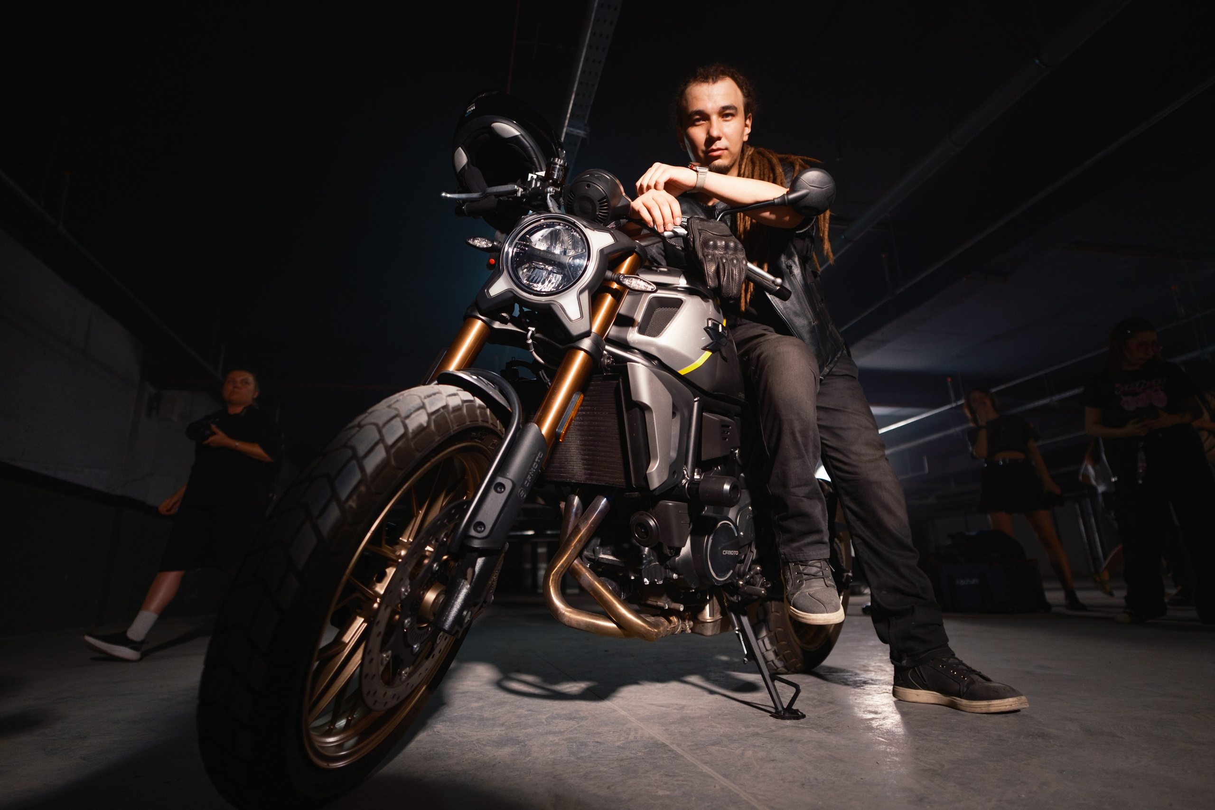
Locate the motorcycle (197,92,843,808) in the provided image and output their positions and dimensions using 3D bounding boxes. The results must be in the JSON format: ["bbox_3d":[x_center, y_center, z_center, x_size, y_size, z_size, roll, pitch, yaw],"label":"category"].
[{"bbox_3d":[0.206,0.031,1.544,0.802,1.389,2.056,-10,-17,40],"label":"motorcycle"}]

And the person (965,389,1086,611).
[{"bbox_3d":[3.056,0.662,4.529,0.580,1.650,0.420,-12,-19,30],"label":"person"}]

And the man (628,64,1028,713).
[{"bbox_3d":[0.501,-0.064,1.552,0.707,1.540,0.704,-6,-17,15],"label":"man"}]

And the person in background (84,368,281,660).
[{"bbox_3d":[-2.366,0.567,3.573,0.720,1.670,0.620,-5,-17,9],"label":"person in background"}]

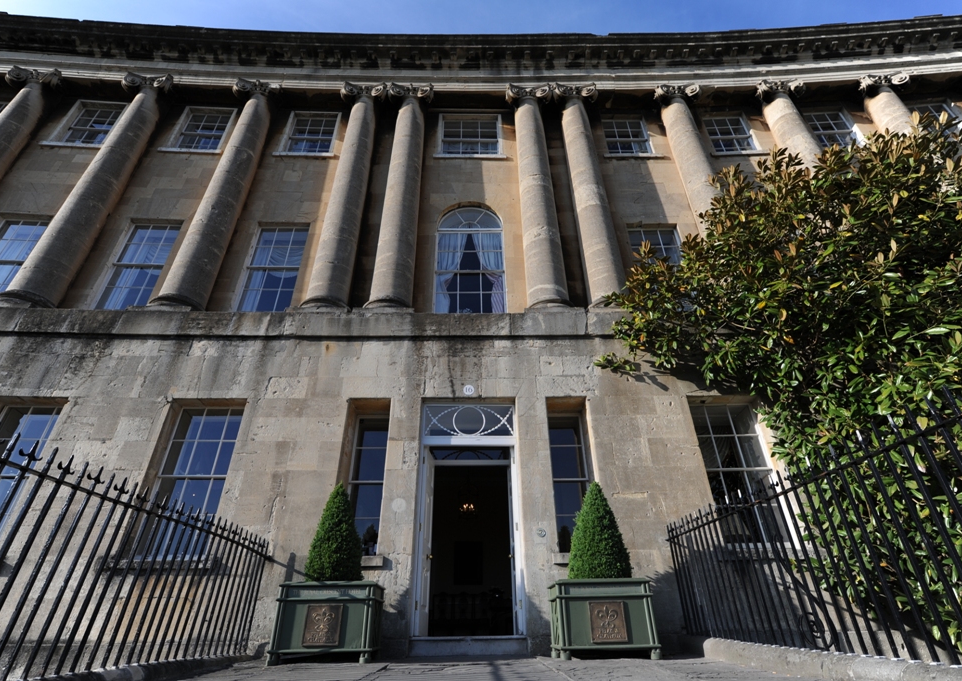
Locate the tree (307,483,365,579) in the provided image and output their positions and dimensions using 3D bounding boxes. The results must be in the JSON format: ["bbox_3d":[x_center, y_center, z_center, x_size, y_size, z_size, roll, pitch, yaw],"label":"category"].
[{"bbox_3d":[-1.706,2.351,5.871,0.677,1.202,0.677,-1,-32,0],"label":"tree"}]

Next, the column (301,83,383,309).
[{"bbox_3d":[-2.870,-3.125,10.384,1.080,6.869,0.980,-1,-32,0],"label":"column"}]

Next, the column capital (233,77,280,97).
[{"bbox_3d":[-5.453,-5.882,11.746,1.060,0.470,0.920,1,-30,-3],"label":"column capital"}]

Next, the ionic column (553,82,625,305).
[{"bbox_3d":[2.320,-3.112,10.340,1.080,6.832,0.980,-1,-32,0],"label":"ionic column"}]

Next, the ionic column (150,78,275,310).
[{"bbox_3d":[-5.428,-3.196,10.159,1.080,6.720,0.980,1,-30,-3],"label":"ionic column"}]

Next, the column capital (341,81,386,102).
[{"bbox_3d":[-2.875,-5.845,11.849,1.060,0.470,0.920,1,-30,-2],"label":"column capital"}]

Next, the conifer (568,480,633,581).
[{"bbox_3d":[1.395,2.340,5.927,0.744,1.216,0.744,-1,-32,0],"label":"conifer"}]

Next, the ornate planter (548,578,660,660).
[{"bbox_3d":[1.358,3.151,5.451,1.032,0.744,0.740,-1,-32,0],"label":"ornate planter"}]

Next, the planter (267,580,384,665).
[{"bbox_3d":[-1.650,3.157,5.398,1.057,0.747,0.740,-1,-32,0],"label":"planter"}]

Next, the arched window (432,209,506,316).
[{"bbox_3d":[-0.223,-1.621,9.902,1.420,3.000,0.220,0,-30,-1],"label":"arched window"}]

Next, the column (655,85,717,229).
[{"bbox_3d":[4.890,-3.155,10.392,1.080,6.720,0.980,-1,-30,0],"label":"column"}]

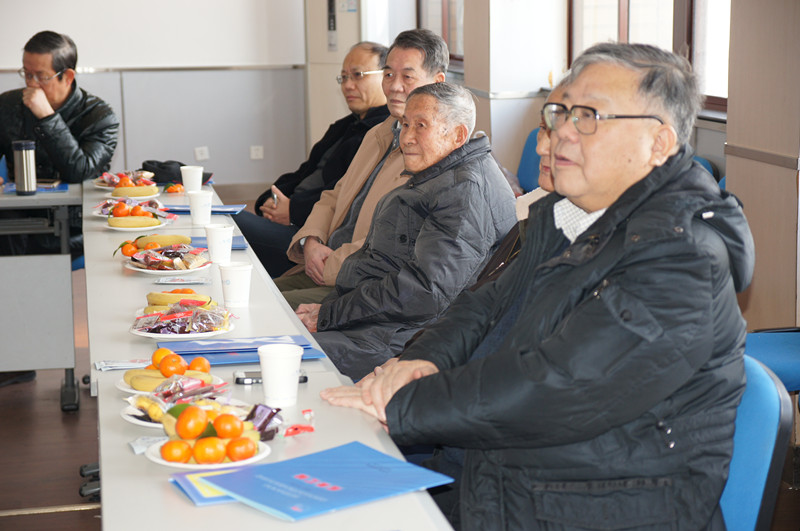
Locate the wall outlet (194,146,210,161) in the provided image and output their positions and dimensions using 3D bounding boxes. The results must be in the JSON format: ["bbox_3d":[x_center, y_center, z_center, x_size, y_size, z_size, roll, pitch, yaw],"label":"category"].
[{"bbox_3d":[-1.286,-0.729,11.850,0.086,0.086,0.010,-9,10,-11],"label":"wall outlet"}]

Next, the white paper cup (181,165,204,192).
[{"bbox_3d":[-0.648,-0.256,5.674,0.073,0.088,0.073,0,9,0],"label":"white paper cup"}]

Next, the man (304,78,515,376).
[{"bbox_3d":[-0.097,0.148,4.410,0.800,1.170,0.570,-3,9,-22],"label":"man"}]

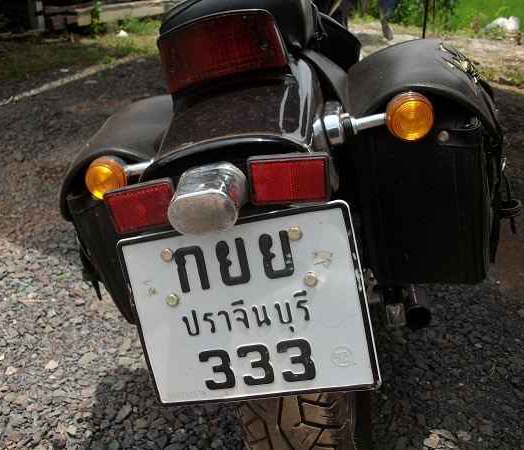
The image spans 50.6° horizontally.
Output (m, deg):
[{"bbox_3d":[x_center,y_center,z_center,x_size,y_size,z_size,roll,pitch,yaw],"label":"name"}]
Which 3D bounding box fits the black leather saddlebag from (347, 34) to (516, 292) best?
[{"bbox_3d":[0.227,-0.116,0.807,0.160,0.262,0.330,-5,26,13],"label":"black leather saddlebag"}]

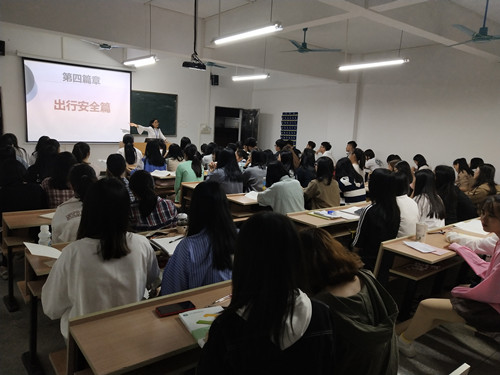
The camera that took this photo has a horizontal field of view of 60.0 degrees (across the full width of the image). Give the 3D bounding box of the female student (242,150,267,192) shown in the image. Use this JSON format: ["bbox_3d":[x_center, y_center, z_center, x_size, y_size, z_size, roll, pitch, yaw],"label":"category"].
[{"bbox_3d":[-0.014,0.111,5.793,0.720,1.210,0.500,9,10,43],"label":"female student"}]

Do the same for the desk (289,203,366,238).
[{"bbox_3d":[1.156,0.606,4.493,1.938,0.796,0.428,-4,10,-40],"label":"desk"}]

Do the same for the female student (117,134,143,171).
[{"bbox_3d":[-2.219,-0.289,7.796,0.469,1.327,0.663,-4,10,-40],"label":"female student"}]

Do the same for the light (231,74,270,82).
[{"bbox_3d":[0.010,-2.256,8.934,0.130,0.080,1.250,-4,10,-40],"label":"light"}]

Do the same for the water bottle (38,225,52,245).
[{"bbox_3d":[-1.187,0.299,2.511,0.070,0.158,0.070,-4,10,-40],"label":"water bottle"}]

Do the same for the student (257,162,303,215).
[{"bbox_3d":[0.222,0.347,4.402,0.490,1.241,0.694,-4,10,-40],"label":"student"}]

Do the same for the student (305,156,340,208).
[{"bbox_3d":[0.704,0.263,4.840,0.500,1.210,0.750,-5,10,-44],"label":"student"}]

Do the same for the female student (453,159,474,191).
[{"bbox_3d":[3.392,0.100,7.113,0.720,1.180,0.480,8,9,38],"label":"female student"}]

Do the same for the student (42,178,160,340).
[{"bbox_3d":[-0.737,0.549,2.094,0.550,1.220,0.750,-2,8,-31],"label":"student"}]

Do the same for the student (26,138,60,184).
[{"bbox_3d":[-2.384,0.077,5.089,0.500,1.260,0.720,-2,8,-31],"label":"student"}]

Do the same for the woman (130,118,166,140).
[{"bbox_3d":[-2.407,-0.819,10.350,1.000,1.600,0.480,-3,9,-36],"label":"woman"}]

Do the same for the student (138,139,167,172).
[{"bbox_3d":[-1.603,-0.123,6.944,0.459,1.294,0.663,-4,10,-40],"label":"student"}]

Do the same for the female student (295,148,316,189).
[{"bbox_3d":[0.744,0.047,6.421,0.480,1.240,0.720,-4,10,-41],"label":"female student"}]

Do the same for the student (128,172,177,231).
[{"bbox_3d":[-0.882,0.408,3.581,0.560,1.110,0.750,-3,9,-36],"label":"student"}]

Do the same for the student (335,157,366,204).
[{"bbox_3d":[1.016,0.279,5.061,0.449,1.271,0.663,-4,10,-40],"label":"student"}]

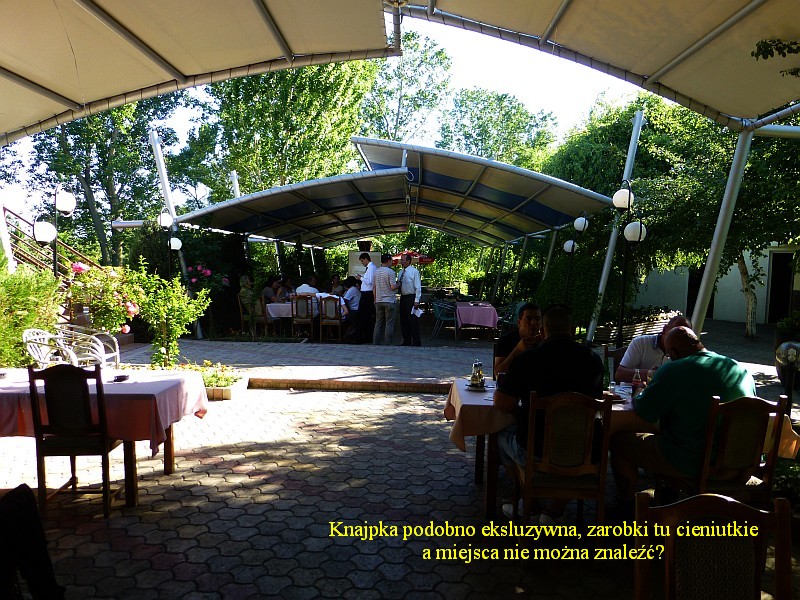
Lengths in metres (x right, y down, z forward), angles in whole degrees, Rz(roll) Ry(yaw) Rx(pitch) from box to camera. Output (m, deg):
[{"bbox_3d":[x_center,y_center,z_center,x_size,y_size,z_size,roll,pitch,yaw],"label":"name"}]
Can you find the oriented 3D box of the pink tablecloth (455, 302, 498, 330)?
[{"bbox_3d":[1.629,0.328,11.732,0.860,0.400,1.150,1,3,0],"label":"pink tablecloth"}]

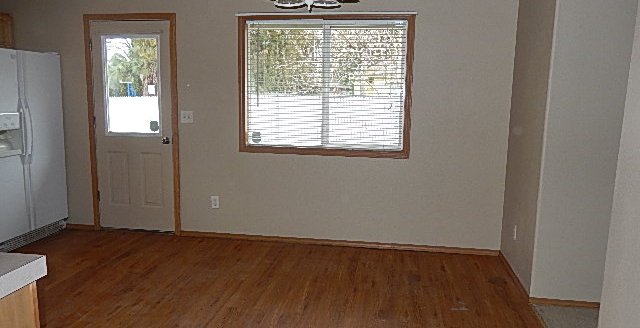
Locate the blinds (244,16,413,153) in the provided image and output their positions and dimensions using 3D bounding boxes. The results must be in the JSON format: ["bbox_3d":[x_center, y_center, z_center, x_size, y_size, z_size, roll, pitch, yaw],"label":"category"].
[{"bbox_3d":[0.036,-0.705,4.170,1.447,1.140,0.040,2,8,9],"label":"blinds"}]

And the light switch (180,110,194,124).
[{"bbox_3d":[-1.259,-0.440,4.377,0.118,0.114,0.018,2,8,9],"label":"light switch"}]

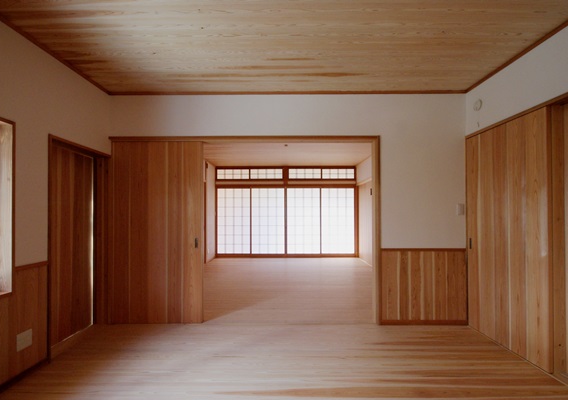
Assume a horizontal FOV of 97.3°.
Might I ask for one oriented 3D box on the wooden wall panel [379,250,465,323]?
[{"bbox_3d":[1.510,0.935,2.690,0.930,0.820,0.030,0,-1,1],"label":"wooden wall panel"}]

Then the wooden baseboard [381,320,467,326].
[{"bbox_3d":[1.510,1.335,2.690,0.930,0.060,0.020,0,-1,1],"label":"wooden baseboard"}]

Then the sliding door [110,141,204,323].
[{"bbox_3d":[-1.366,0.350,2.690,1.010,1.980,0.040,0,-1,1],"label":"sliding door"}]

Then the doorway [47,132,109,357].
[{"bbox_3d":[-1.910,0.400,2.350,0.100,1.810,0.690,0,-1,1],"label":"doorway"}]

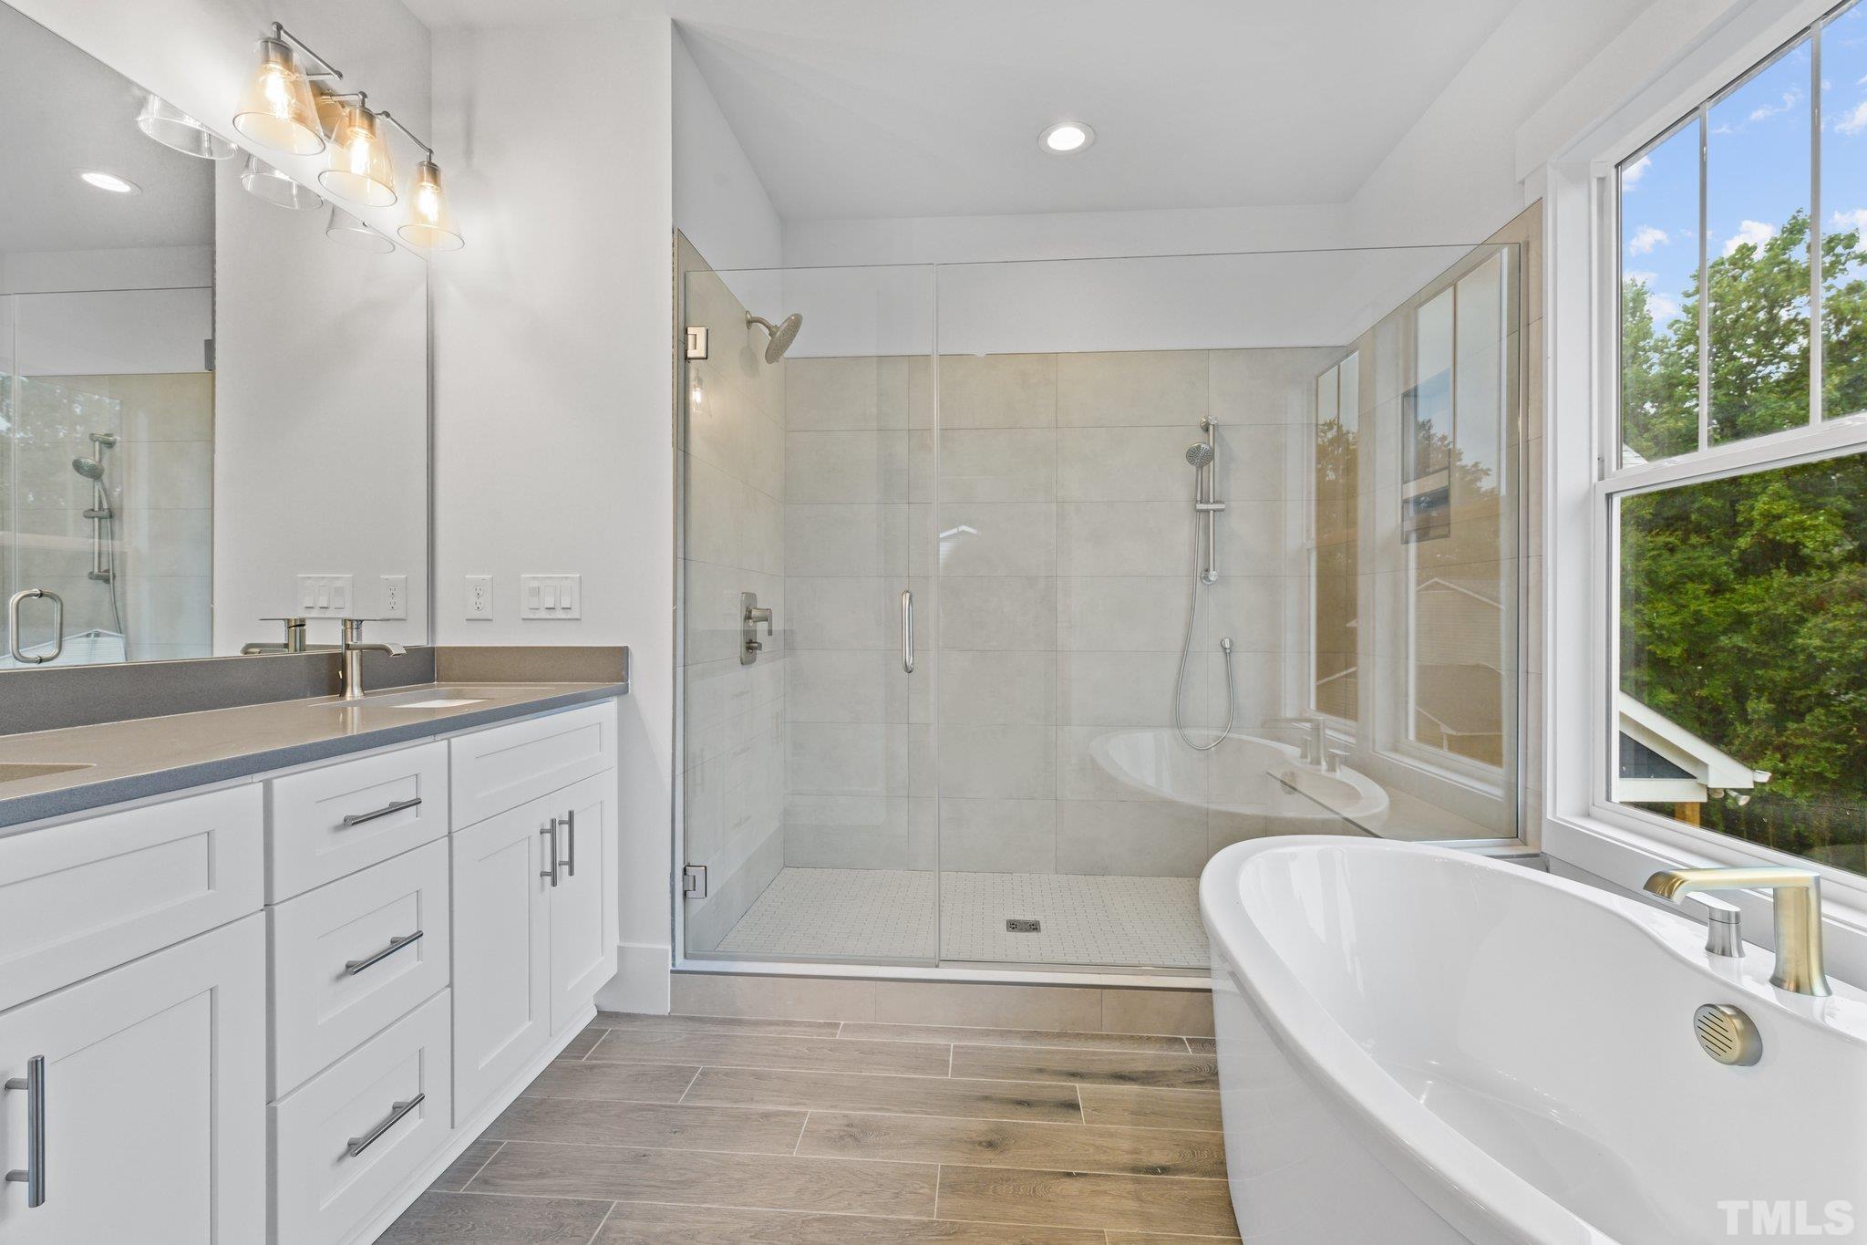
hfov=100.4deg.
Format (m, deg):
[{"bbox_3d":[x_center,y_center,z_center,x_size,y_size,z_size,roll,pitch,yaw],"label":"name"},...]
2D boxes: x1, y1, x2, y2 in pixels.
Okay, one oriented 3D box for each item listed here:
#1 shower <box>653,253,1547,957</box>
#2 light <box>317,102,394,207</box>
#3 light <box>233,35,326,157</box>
[{"bbox_3d":[0.467,0.017,2.627,2.275,2.045,1.119,0,0,4],"label":"shower"},{"bbox_3d":[-1.332,-1.102,1.808,0.147,0.192,0.147,0,0,4],"label":"light"},{"bbox_3d":[-1.348,-1.100,1.606,0.147,0.192,0.147,0,0,4],"label":"light"}]

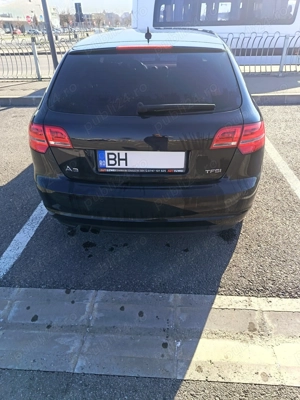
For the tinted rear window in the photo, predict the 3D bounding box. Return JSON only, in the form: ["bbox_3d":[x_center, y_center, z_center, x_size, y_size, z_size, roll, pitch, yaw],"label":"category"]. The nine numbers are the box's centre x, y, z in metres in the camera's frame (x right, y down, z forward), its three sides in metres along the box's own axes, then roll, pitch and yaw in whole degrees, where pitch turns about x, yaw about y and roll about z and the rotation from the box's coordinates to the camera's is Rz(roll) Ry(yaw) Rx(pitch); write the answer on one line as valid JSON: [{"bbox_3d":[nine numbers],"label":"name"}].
[{"bbox_3d":[-0.036,-0.697,1.648,1.190,0.380,0.090,2,0,5],"label":"tinted rear window"}]

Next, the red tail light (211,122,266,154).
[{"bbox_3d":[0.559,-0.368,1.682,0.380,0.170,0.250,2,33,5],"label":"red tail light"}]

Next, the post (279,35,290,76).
[{"bbox_3d":[3.599,-3.839,7.431,0.090,0.958,0.090,2,33,5],"label":"post"}]

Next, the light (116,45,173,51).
[{"bbox_3d":[-0.038,-0.857,1.564,0.315,0.032,0.050,2,33,5],"label":"light"}]

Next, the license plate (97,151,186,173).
[{"bbox_3d":[-0.049,-0.232,1.668,0.525,0.122,0.020,2,28,5],"label":"license plate"}]

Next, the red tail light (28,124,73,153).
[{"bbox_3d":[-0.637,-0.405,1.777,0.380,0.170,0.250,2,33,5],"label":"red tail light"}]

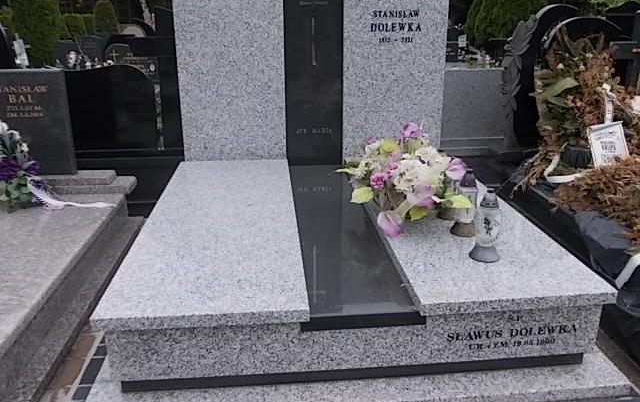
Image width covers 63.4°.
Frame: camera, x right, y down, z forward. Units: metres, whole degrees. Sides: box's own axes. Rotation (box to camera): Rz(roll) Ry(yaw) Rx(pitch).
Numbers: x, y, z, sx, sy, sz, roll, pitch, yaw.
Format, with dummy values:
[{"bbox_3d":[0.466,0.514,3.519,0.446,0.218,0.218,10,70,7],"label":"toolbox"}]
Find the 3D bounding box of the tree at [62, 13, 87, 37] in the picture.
[{"bbox_3d":[-6.885,-4.070,14.868,0.800,2.480,0.800,-2,16,-5],"label":"tree"}]

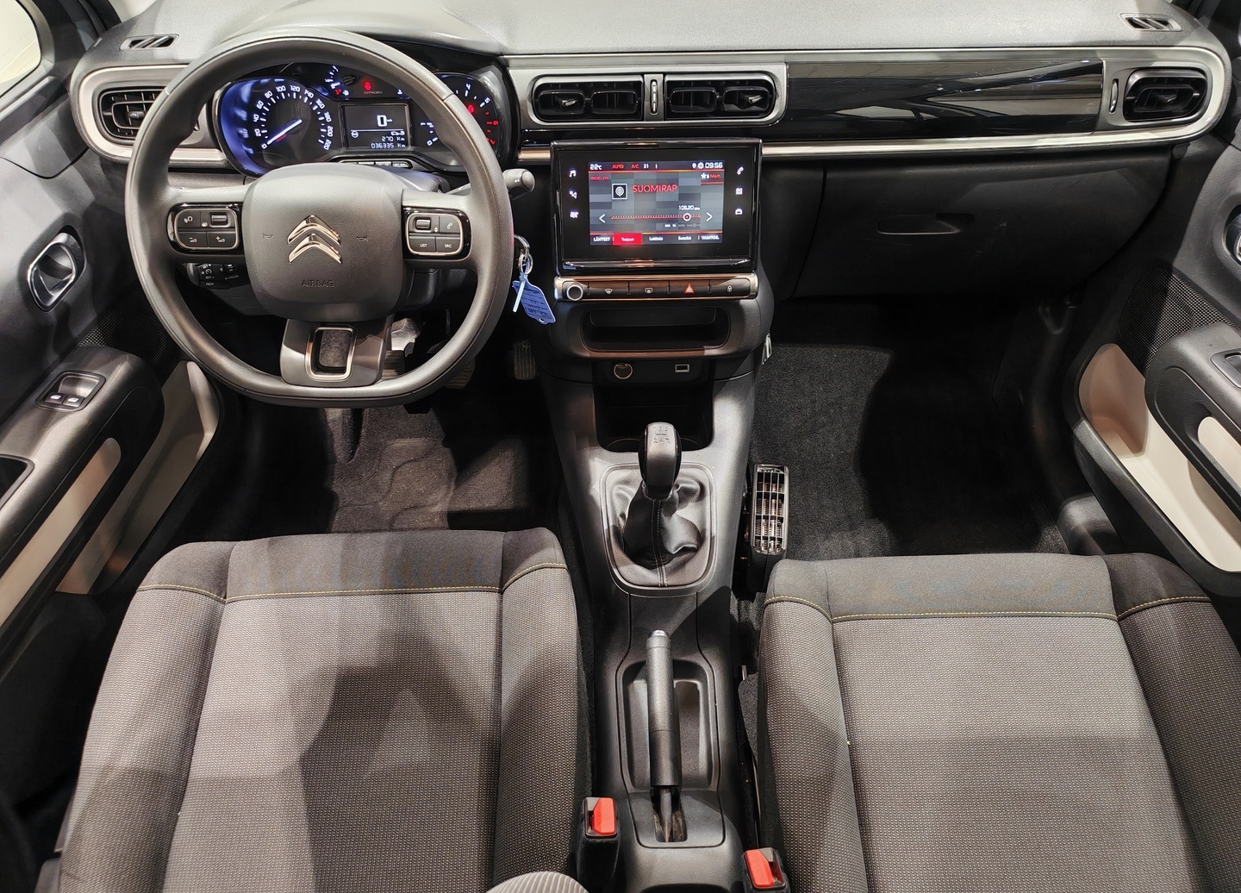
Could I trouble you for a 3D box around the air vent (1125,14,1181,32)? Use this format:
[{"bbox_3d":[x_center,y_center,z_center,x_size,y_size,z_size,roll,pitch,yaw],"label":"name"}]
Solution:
[{"bbox_3d":[0.612,-0.487,1.073,0.056,0.014,0.036,-1,48,0],"label":"air vent"}]

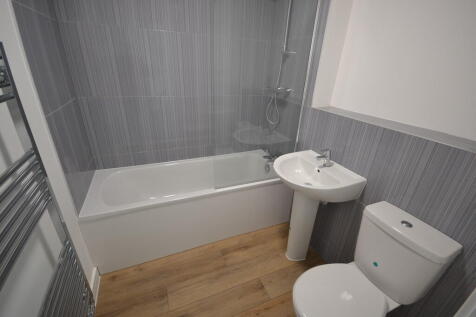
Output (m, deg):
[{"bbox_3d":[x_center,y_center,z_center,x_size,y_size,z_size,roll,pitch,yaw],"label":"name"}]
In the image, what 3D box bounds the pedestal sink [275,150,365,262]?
[{"bbox_3d":[0.484,0.455,1.546,0.485,0.878,0.505,-8,27,-23],"label":"pedestal sink"}]

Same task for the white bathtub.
[{"bbox_3d":[-0.362,0.393,1.950,1.700,0.563,0.665,-8,27,-23],"label":"white bathtub"}]

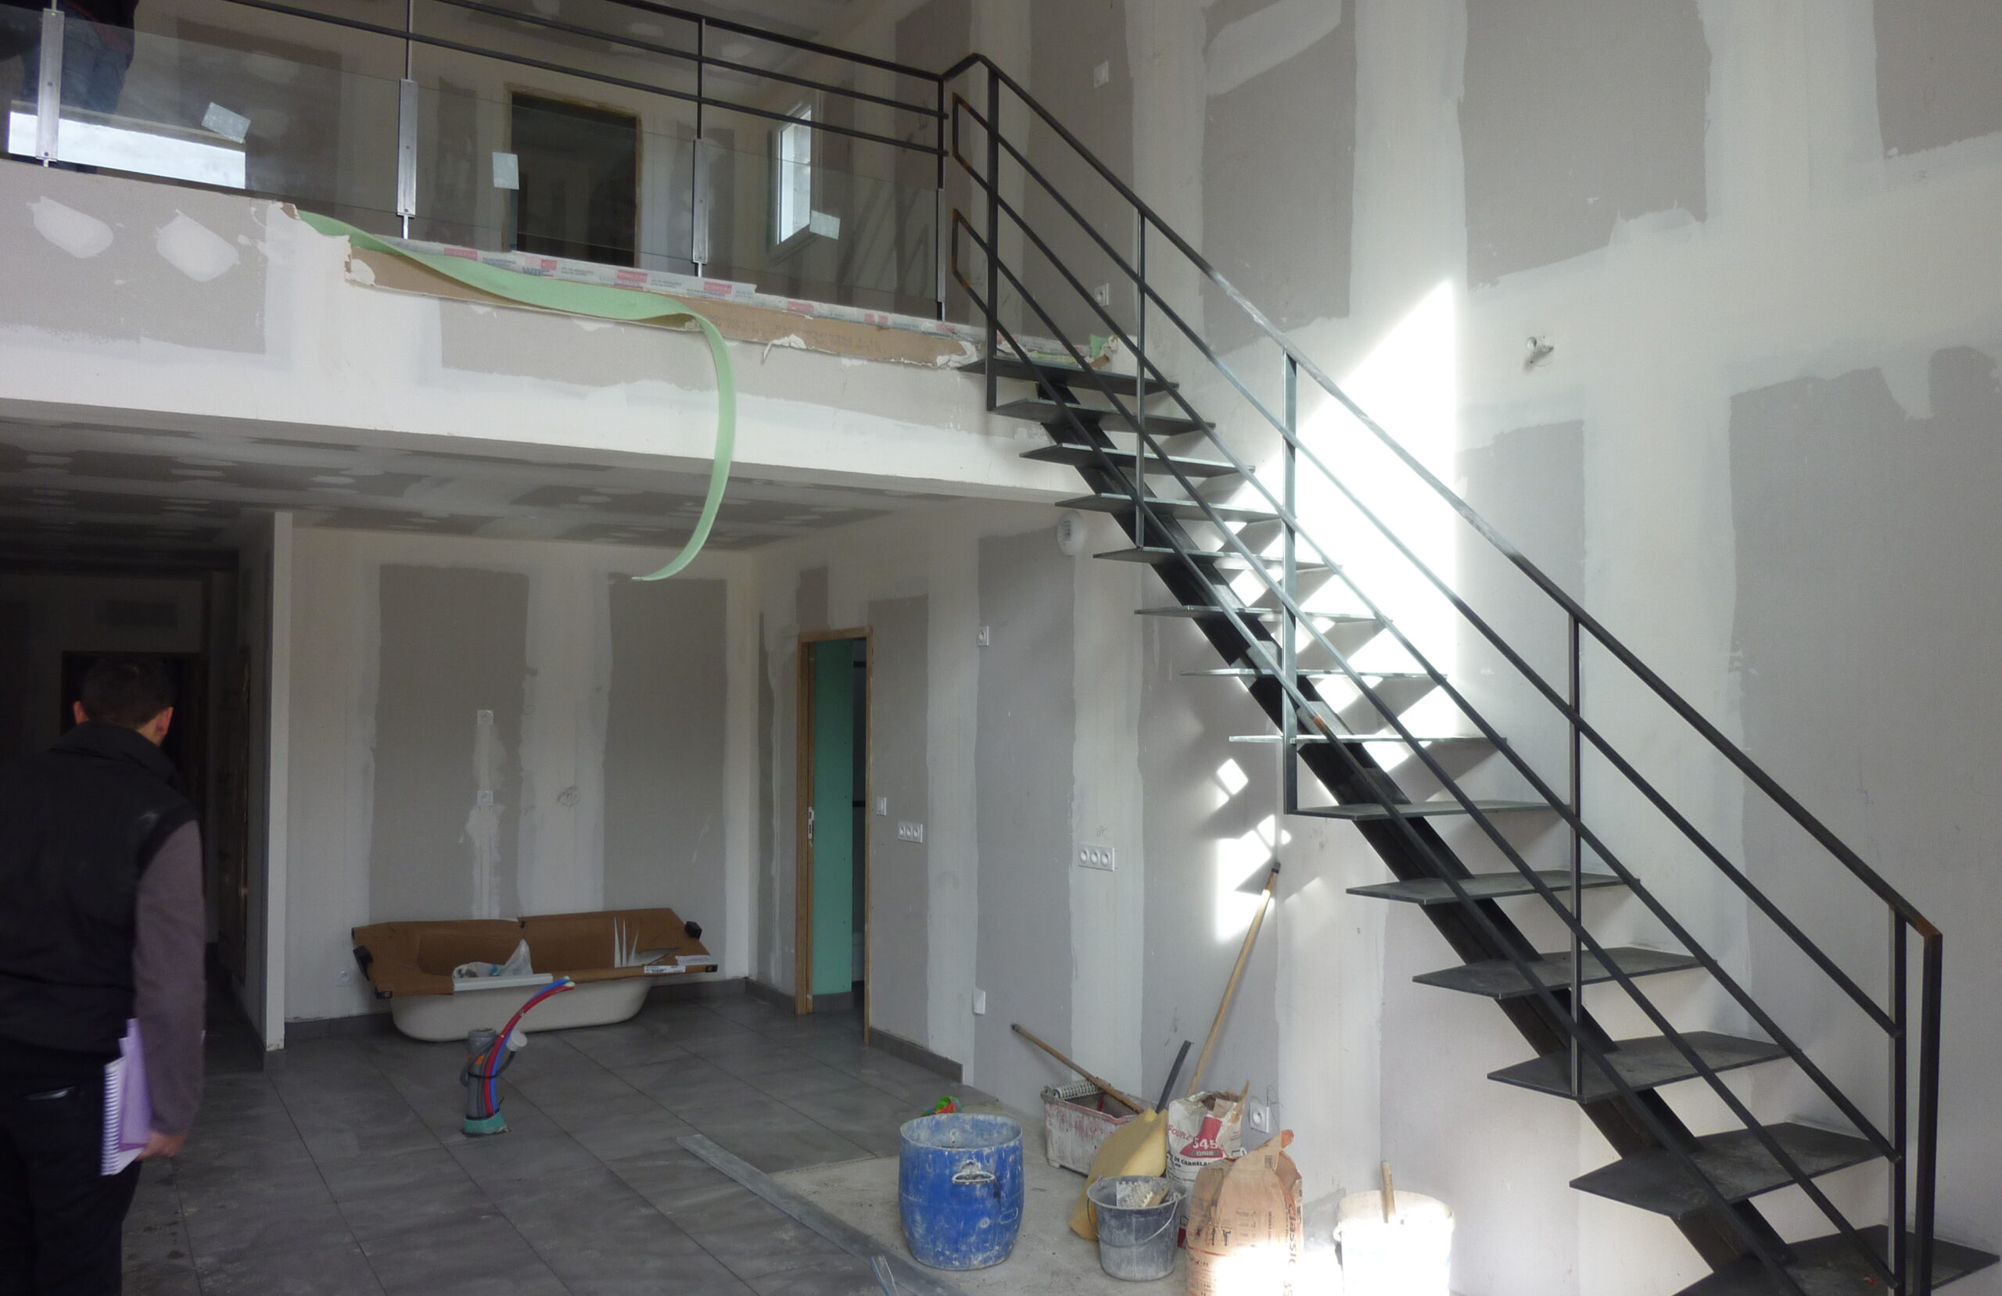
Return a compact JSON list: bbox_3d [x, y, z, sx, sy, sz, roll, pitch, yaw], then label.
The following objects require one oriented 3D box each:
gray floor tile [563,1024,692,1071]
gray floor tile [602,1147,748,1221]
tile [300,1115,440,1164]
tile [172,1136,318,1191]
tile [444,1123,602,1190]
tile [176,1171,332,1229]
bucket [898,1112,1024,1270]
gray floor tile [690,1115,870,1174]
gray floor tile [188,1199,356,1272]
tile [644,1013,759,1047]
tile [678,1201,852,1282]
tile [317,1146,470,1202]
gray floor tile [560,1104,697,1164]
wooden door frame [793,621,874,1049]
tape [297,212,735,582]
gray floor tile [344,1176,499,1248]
[{"bbox_3d":[-1.806,2.009,7.161,0.450,0.012,0.450,2,-3,-32],"label":"gray floor tile"},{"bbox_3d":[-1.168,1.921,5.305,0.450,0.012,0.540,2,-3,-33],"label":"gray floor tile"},{"bbox_3d":[-2.437,1.933,5.627,0.450,0.012,0.450,2,-3,-32],"label":"tile"},{"bbox_3d":[-2.819,1.920,5.385,0.450,0.012,0.450,2,-3,-32],"label":"tile"},{"bbox_3d":[-1.807,1.924,5.470,0.450,0.012,0.518,2,-3,-33],"label":"tile"},{"bbox_3d":[-2.572,1.894,4.995,0.450,0.012,0.450,2,-3,-33],"label":"tile"},{"bbox_3d":[-0.120,1.703,4.525,0.390,0.373,0.390,1,-3,-1],"label":"bucket"},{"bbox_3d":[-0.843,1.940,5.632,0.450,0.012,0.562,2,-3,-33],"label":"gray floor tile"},{"bbox_3d":[-2.329,1.877,4.617,0.450,0.012,0.450,2,-3,-33],"label":"gray floor tile"},{"bbox_3d":[-1.637,2.038,7.738,0.450,0.012,0.450,2,-3,-32],"label":"tile"},{"bbox_3d":[-0.705,1.887,4.586,0.450,0.012,0.450,2,-3,-32],"label":"tile"},{"bbox_3d":[-2.193,1.909,5.237,0.450,0.012,0.450,2,-3,-33],"label":"tile"},{"bbox_3d":[-1.432,1.941,5.730,0.450,0.012,0.450,2,-3,-32],"label":"gray floor tile"},{"bbox_3d":[-0.859,0.972,7.780,0.100,2.120,0.900,2,-3,-32],"label":"wooden door frame"},{"bbox_3d":[-1.440,-0.743,4.407,1.300,1.020,0.200,2,-3,-29],"label":"tape"},{"bbox_3d":[-1.953,1.897,4.865,0.450,0.012,0.450,2,-3,-32],"label":"gray floor tile"}]

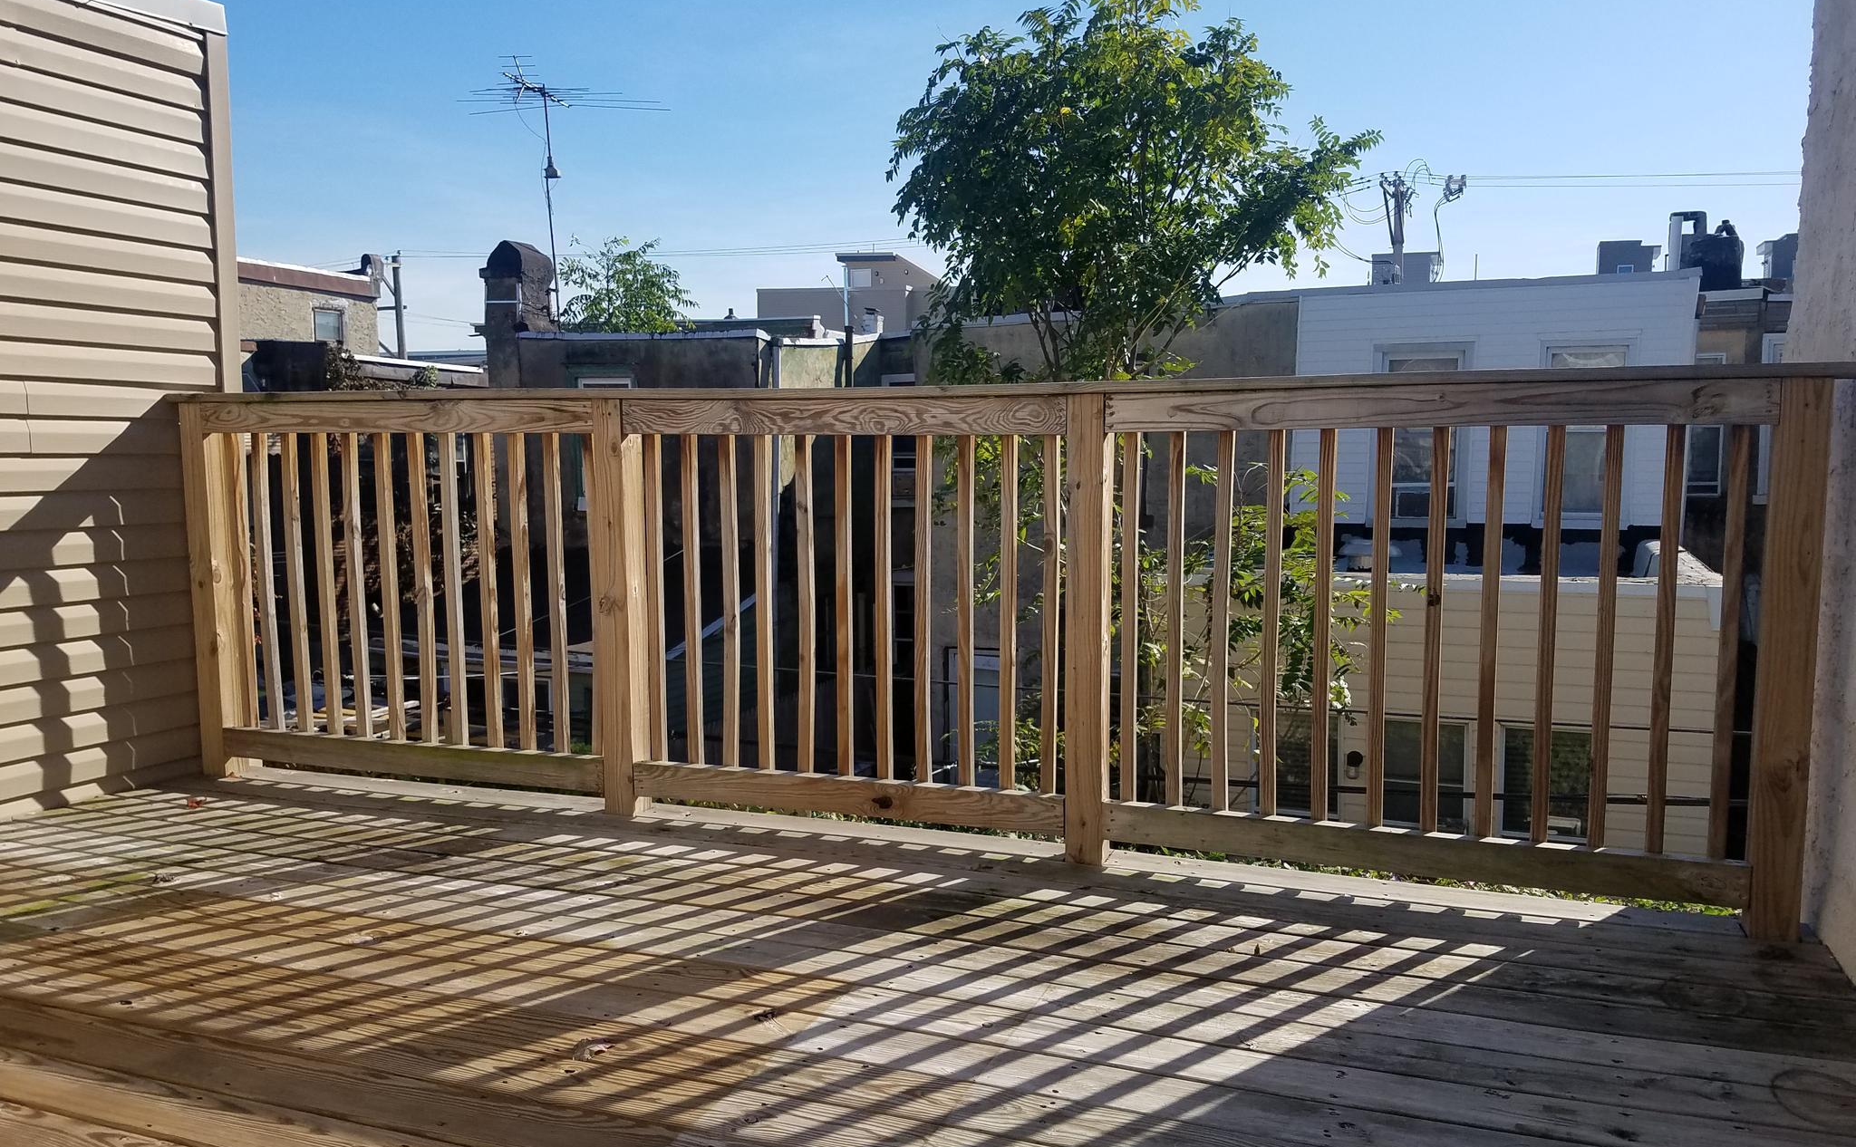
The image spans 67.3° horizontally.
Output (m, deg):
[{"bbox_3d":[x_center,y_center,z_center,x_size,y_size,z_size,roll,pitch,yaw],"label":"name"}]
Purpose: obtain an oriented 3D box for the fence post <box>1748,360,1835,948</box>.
[{"bbox_3d":[1.707,0.175,2.773,0.089,1.112,0.089,2,7,21],"label":"fence post"}]

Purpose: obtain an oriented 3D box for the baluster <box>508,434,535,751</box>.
[{"bbox_3d":[-1.135,0.056,3.902,0.036,0.950,0.036,2,7,20],"label":"baluster"}]

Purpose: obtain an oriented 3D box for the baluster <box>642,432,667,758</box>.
[{"bbox_3d":[-0.735,0.069,3.755,0.036,0.950,0.036,2,7,20],"label":"baluster"}]

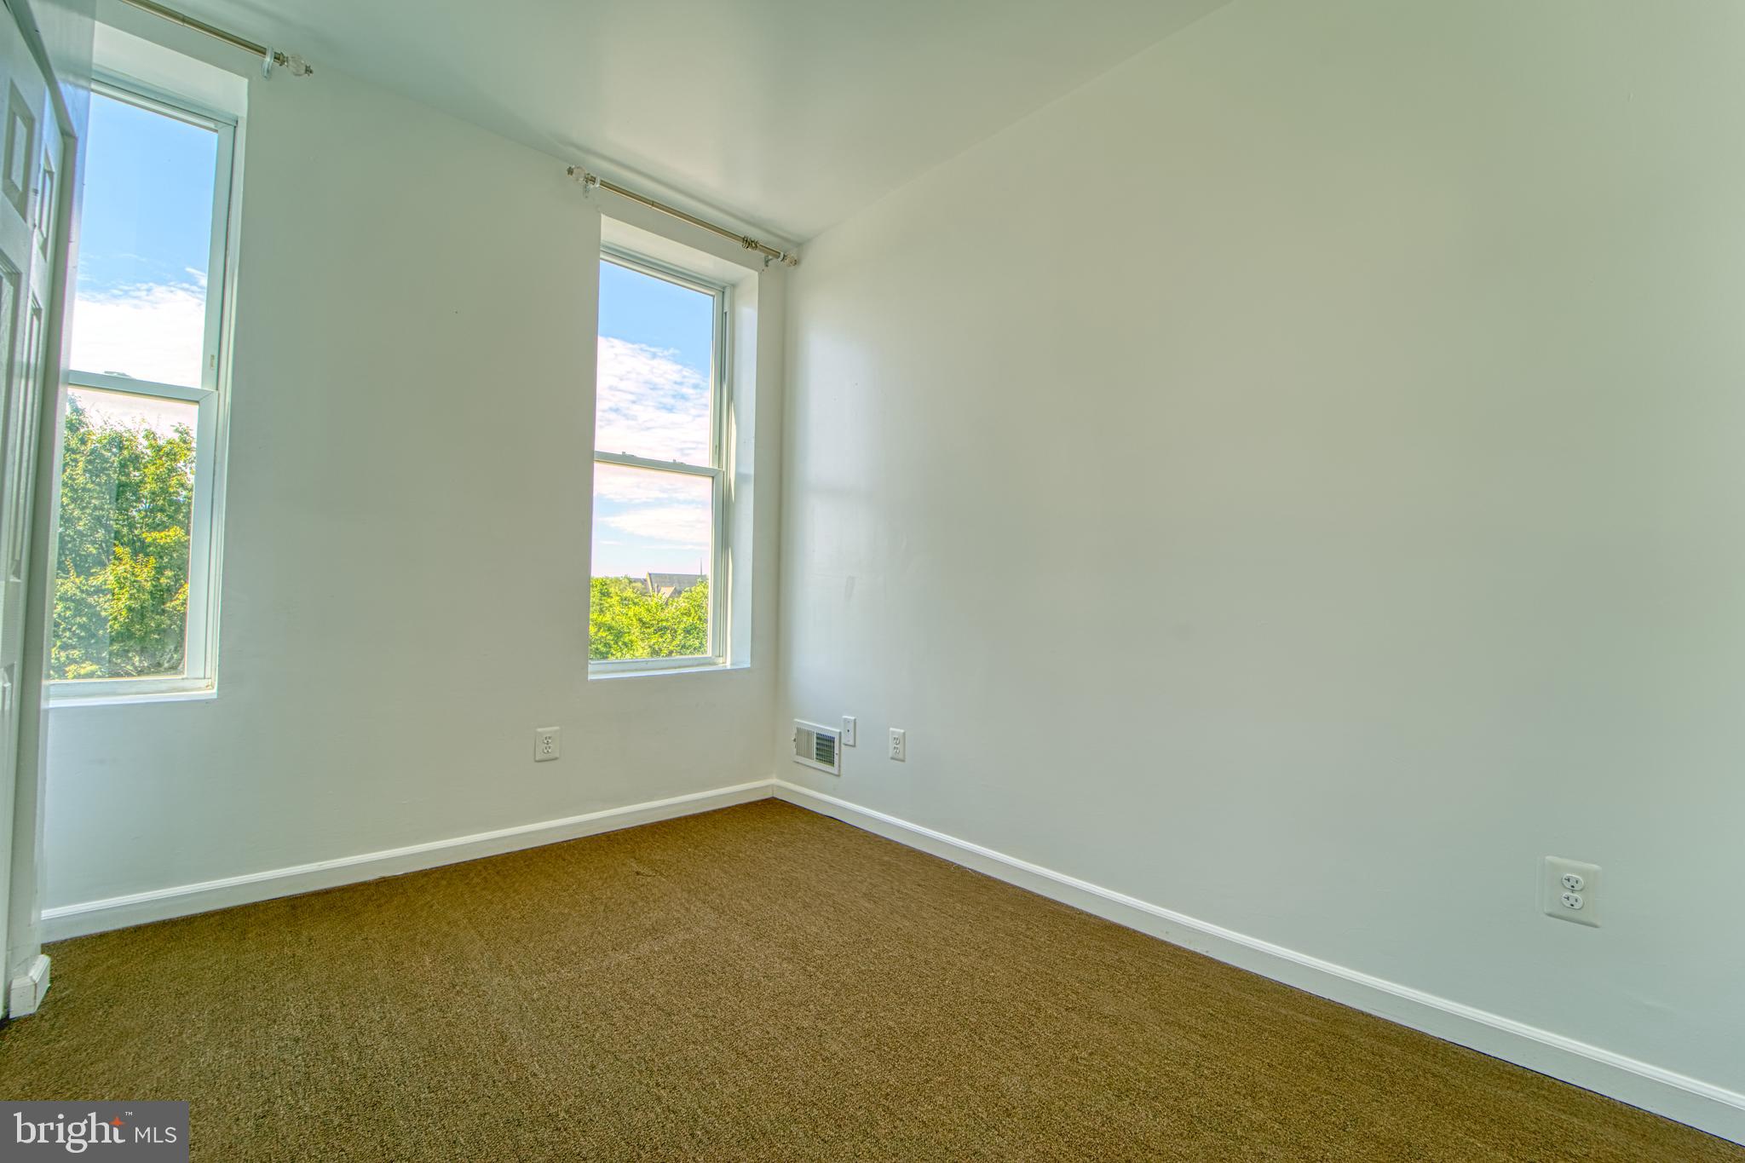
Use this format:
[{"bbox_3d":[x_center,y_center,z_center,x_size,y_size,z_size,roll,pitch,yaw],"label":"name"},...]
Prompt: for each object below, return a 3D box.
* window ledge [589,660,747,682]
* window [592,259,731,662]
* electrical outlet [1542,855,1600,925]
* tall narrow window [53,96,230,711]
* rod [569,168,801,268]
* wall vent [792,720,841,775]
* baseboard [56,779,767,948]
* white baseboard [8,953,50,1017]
[{"bbox_3d":[-0.964,0.429,3.196,0.775,0.040,0.200,3,-3,-40],"label":"window ledge"},{"bbox_3d":[-1.043,-0.562,3.336,0.720,1.970,0.090,3,-3,-40],"label":"window"},{"bbox_3d":[1.449,0.643,1.404,0.010,0.120,0.080,3,-3,-43],"label":"electrical outlet"},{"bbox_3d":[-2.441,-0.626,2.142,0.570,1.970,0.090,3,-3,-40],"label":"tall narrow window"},{"bbox_3d":[-0.841,-1.654,3.156,1.110,0.062,0.110,3,-3,-40],"label":"rod"},{"bbox_3d":[-0.261,0.779,3.194,0.025,0.203,0.345,3,-3,-43],"label":"wall vent"},{"bbox_3d":[-1.420,1.009,2.658,2.420,0.088,0.020,3,-3,-40],"label":"baseboard"},{"bbox_3d":[-2.009,0.963,1.621,0.040,0.085,0.140,3,-3,-40],"label":"white baseboard"}]

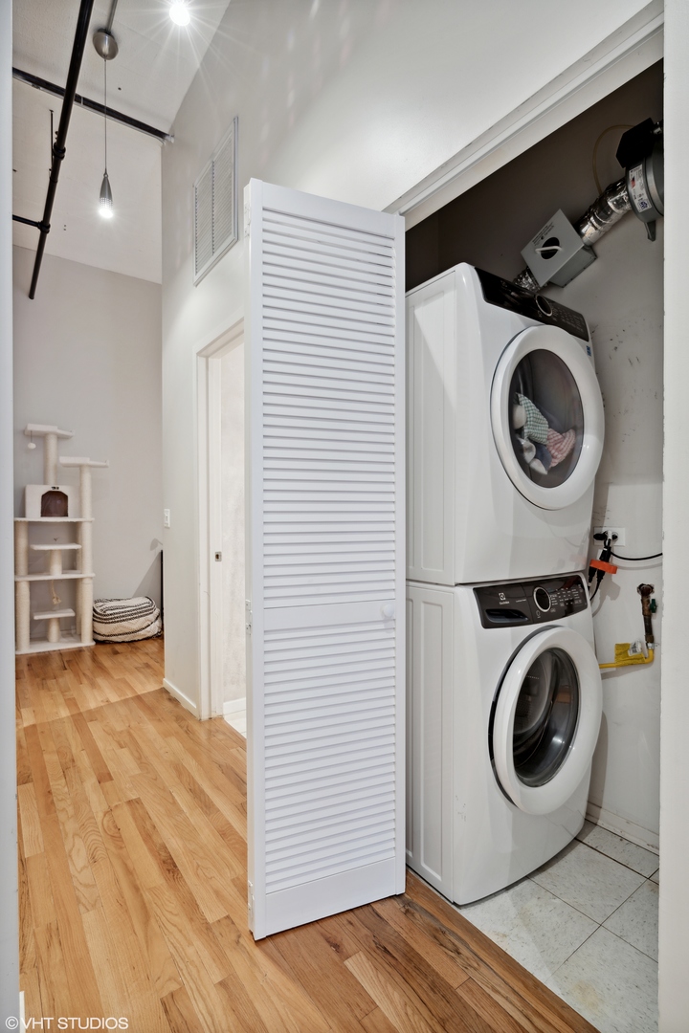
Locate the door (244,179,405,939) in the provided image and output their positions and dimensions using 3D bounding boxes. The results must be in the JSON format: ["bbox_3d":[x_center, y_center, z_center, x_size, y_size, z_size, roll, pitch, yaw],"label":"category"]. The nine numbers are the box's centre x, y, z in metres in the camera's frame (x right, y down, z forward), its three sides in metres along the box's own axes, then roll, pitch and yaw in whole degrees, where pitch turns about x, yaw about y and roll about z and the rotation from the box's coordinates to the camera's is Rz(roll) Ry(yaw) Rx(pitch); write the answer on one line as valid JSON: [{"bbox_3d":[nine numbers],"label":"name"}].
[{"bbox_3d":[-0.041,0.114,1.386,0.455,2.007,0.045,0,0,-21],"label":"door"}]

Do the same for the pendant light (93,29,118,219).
[{"bbox_3d":[-1.265,-2.070,2.590,0.120,0.985,0.120,0,0,-37],"label":"pendant light"}]

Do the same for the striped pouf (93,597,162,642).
[{"bbox_3d":[-2.136,1.000,4.780,0.660,0.340,0.560,0,0,-37],"label":"striped pouf"}]

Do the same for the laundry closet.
[{"bbox_3d":[0.519,0.115,1.724,0.850,2.120,1.280,0,0,-37],"label":"laundry closet"}]

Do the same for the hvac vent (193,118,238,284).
[{"bbox_3d":[-0.695,-1.637,2.605,0.025,0.595,0.585,0,0,-37],"label":"hvac vent"}]

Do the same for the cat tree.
[{"bbox_3d":[-2.567,0.173,4.460,0.740,1.990,0.490,0,0,-33],"label":"cat tree"}]

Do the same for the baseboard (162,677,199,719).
[{"bbox_3d":[-1.037,1.138,3.074,0.018,0.060,0.660,0,0,-37],"label":"baseboard"}]

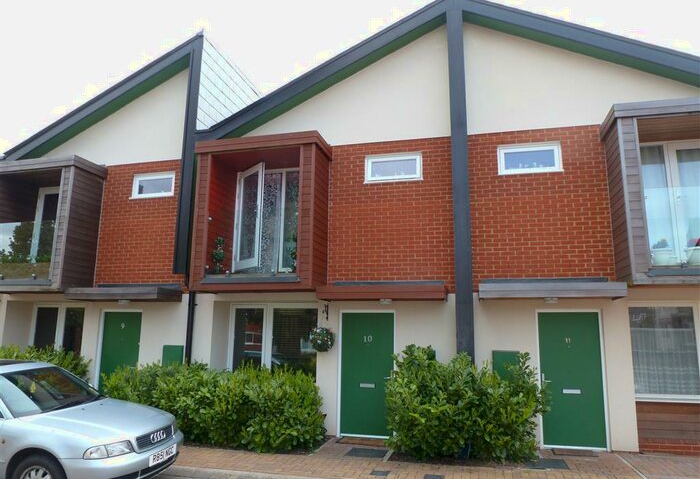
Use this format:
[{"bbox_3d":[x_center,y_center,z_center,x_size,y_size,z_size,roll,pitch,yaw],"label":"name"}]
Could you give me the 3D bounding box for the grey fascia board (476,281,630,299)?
[{"bbox_3d":[2.859,0.731,6.931,1.958,0.202,0.140,-2,-9,13],"label":"grey fascia board"}]

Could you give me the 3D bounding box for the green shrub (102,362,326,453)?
[{"bbox_3d":[-2.229,2.620,7.875,3.860,1.200,1.020,-2,-9,13],"label":"green shrub"}]

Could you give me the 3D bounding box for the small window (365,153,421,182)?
[{"bbox_3d":[0.760,-1.246,8.474,1.022,0.500,0.100,-2,-9,13],"label":"small window"}]

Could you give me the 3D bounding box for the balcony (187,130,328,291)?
[{"bbox_3d":[-1.499,-0.382,8.407,2.189,2.574,0.940,-2,-9,13],"label":"balcony"}]

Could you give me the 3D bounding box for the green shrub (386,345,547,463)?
[{"bbox_3d":[1.647,2.335,7.044,2.160,1.510,0.920,-2,-9,13],"label":"green shrub"}]

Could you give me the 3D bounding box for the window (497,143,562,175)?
[{"bbox_3d":[2.953,-1.318,7.960,1.000,0.495,0.100,-2,-9,13],"label":"window"}]

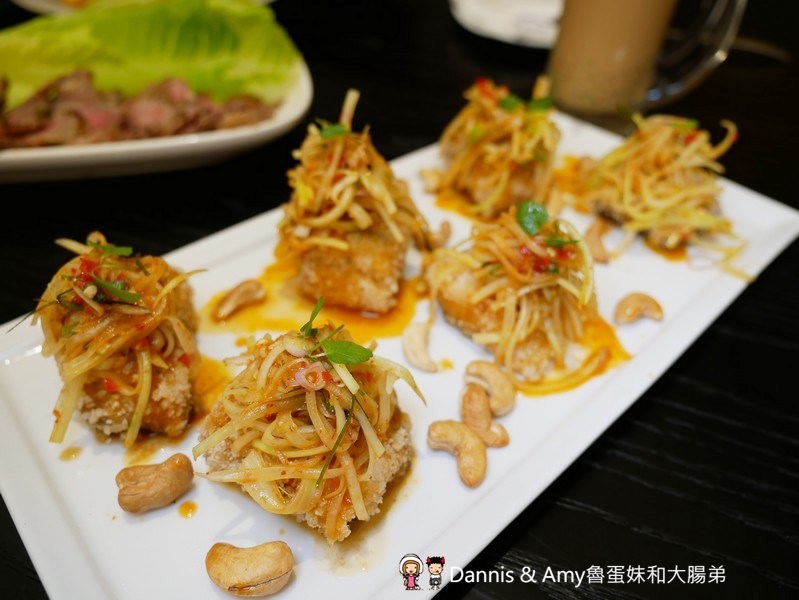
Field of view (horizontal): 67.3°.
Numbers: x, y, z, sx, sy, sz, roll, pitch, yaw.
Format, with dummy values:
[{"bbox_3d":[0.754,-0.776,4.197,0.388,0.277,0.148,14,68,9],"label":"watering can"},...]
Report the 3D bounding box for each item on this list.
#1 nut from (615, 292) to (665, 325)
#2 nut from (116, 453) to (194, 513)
[{"bbox_3d":[0.109,0.004,0.276,0.024,0.013,0.016,-7,42,-11],"label":"nut"},{"bbox_3d":[-0.081,0.061,0.199,0.027,0.015,0.018,-13,44,-18],"label":"nut"}]

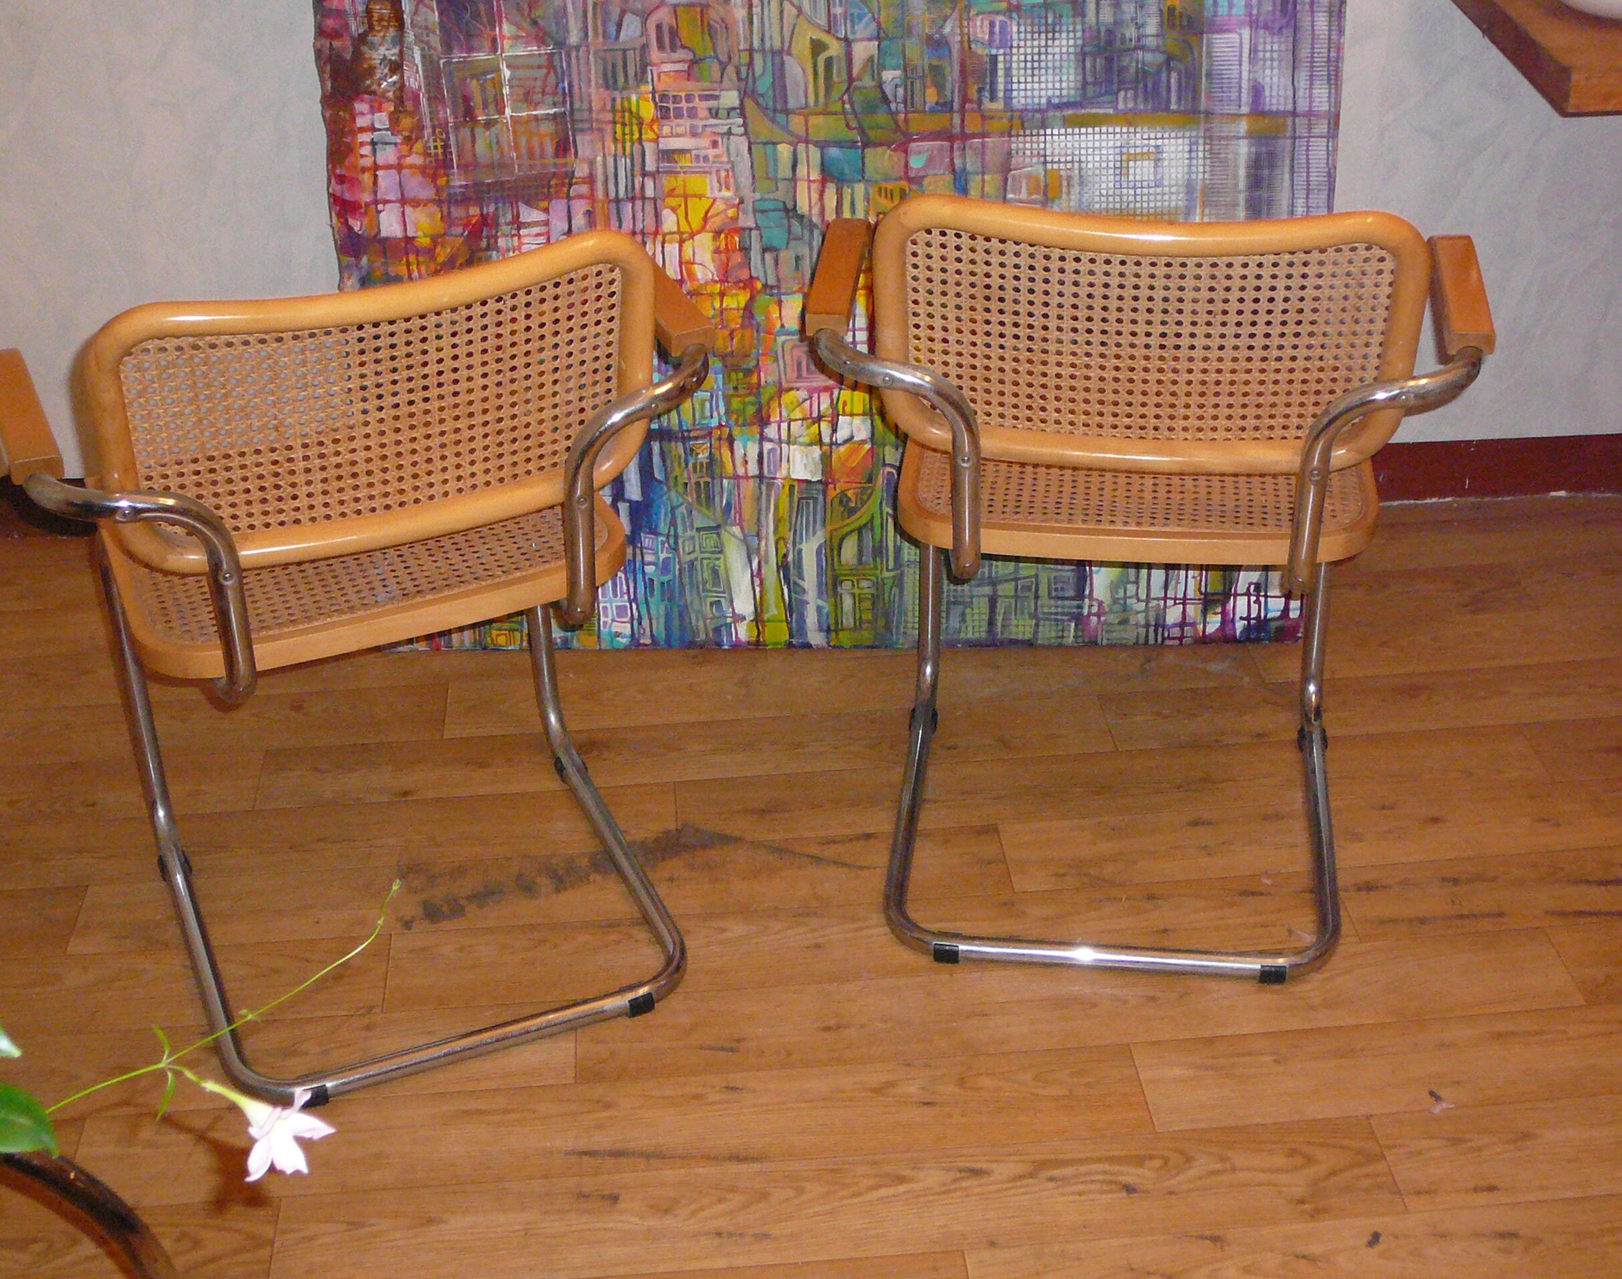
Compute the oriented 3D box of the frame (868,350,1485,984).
[{"bbox_3d":[0.326,-0.075,2.283,0.575,0.656,0.521,3,31,7],"label":"frame"}]

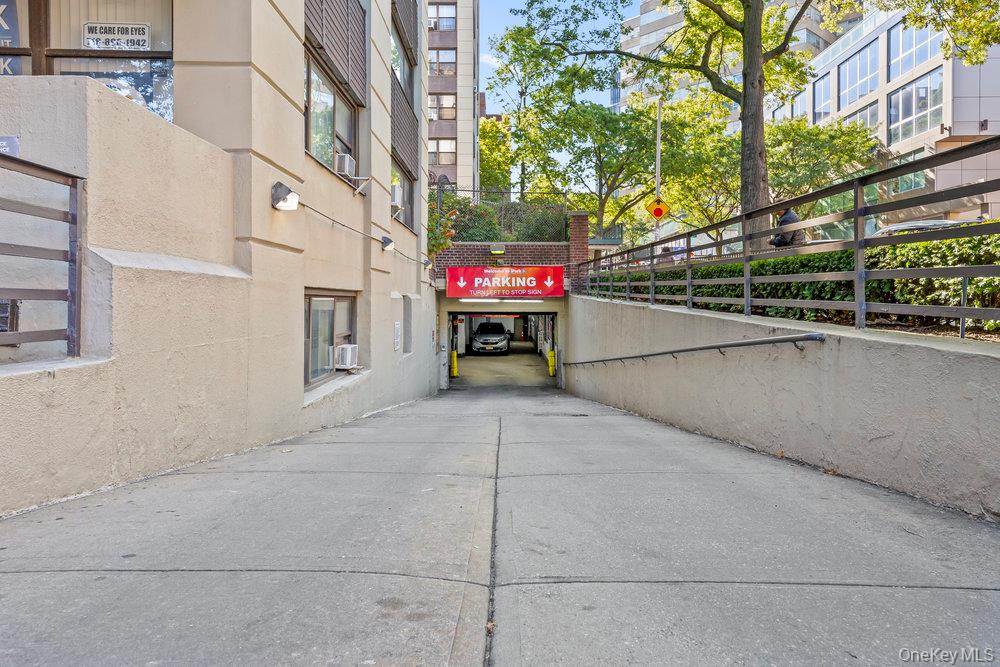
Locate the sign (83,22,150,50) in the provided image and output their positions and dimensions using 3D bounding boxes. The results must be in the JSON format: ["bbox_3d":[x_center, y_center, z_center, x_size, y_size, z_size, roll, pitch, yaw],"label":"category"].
[{"bbox_3d":[-3.240,-2.510,5.640,0.570,0.235,0.012,0,2,0],"label":"sign"}]

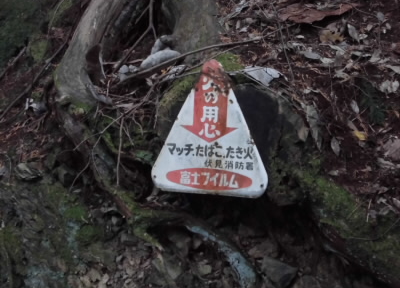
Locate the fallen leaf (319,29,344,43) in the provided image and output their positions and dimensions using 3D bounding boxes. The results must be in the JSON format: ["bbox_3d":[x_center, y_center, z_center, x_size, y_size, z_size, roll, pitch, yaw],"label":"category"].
[{"bbox_3d":[0.433,-0.358,3.580,0.083,0.025,0.060,0,53,0],"label":"fallen leaf"}]

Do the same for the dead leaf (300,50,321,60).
[{"bbox_3d":[0.358,-0.287,3.520,0.066,0.015,0.038,20,43,24],"label":"dead leaf"}]

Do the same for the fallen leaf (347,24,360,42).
[{"bbox_3d":[0.506,-0.364,3.580,0.029,0.018,0.082,-15,55,-11],"label":"fallen leaf"}]

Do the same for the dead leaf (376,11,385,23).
[{"bbox_3d":[0.604,-0.425,3.630,0.022,0.012,0.054,-14,54,-10],"label":"dead leaf"}]

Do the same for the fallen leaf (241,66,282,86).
[{"bbox_3d":[0.194,-0.213,3.430,0.134,0.030,0.086,12,40,14],"label":"fallen leaf"}]

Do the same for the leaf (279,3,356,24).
[{"bbox_3d":[0.398,-0.446,3.680,0.265,0.040,0.100,-7,39,-8],"label":"leaf"}]

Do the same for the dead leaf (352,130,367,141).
[{"bbox_3d":[0.488,-0.025,3.320,0.048,0.015,0.026,30,59,20],"label":"dead leaf"}]

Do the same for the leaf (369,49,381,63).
[{"bbox_3d":[0.564,-0.285,3.500,0.027,0.015,0.067,30,59,21],"label":"leaf"}]

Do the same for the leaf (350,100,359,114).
[{"bbox_3d":[0.484,-0.114,3.400,0.020,0.012,0.056,-10,54,-7],"label":"leaf"}]

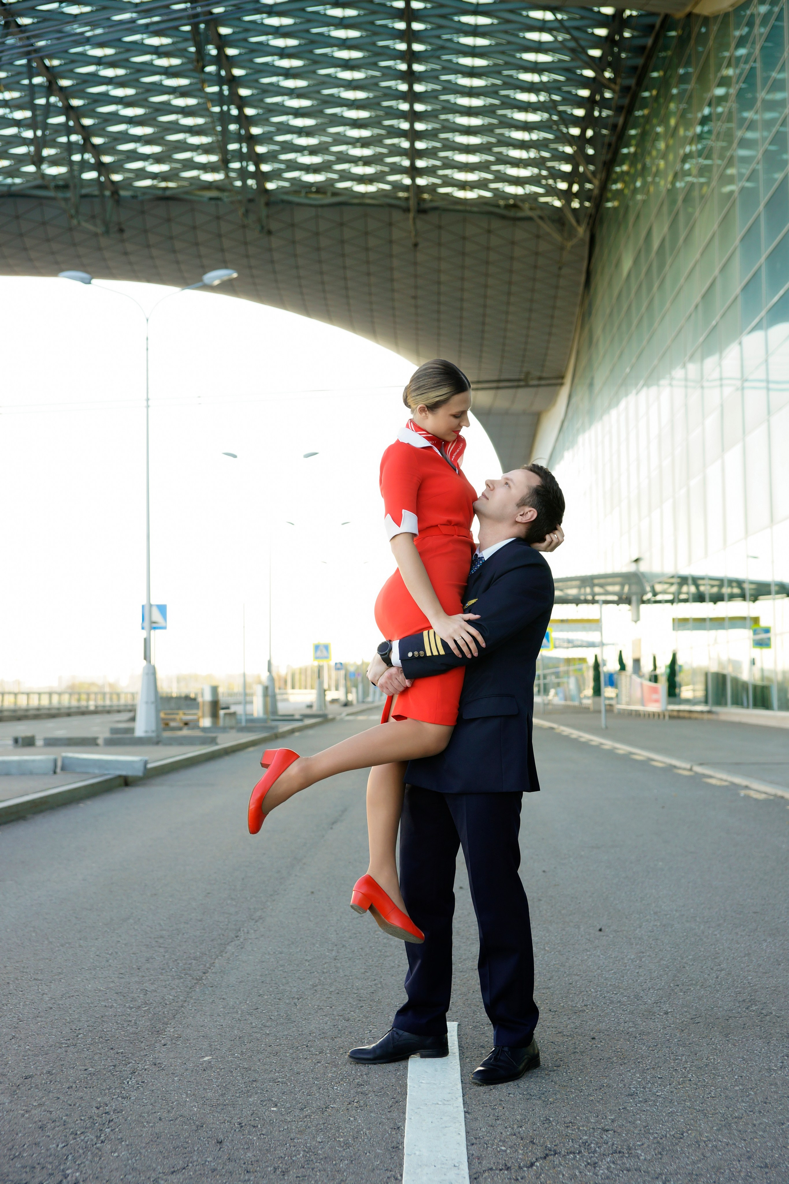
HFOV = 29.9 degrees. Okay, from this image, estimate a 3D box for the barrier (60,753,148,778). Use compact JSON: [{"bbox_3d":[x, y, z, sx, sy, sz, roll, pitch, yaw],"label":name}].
[{"bbox_3d":[-3.420,2.059,17.538,1.000,0.200,0.200,1,-4,8],"label":"barrier"}]

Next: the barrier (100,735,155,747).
[{"bbox_3d":[-4.839,2.713,26.892,1.000,0.165,0.190,0,-4,-3],"label":"barrier"}]

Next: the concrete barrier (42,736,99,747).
[{"bbox_3d":[-5.832,2.709,26.737,1.000,0.165,0.190,0,-4,-7],"label":"concrete barrier"}]

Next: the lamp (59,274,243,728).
[{"bbox_3d":[-4.609,-1.662,27.802,3.400,9.010,0.500,0,-4,1],"label":"lamp"}]

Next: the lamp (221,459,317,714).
[{"bbox_3d":[-4.168,-0.215,50.105,3.340,9.110,0.500,0,-4,1],"label":"lamp"}]

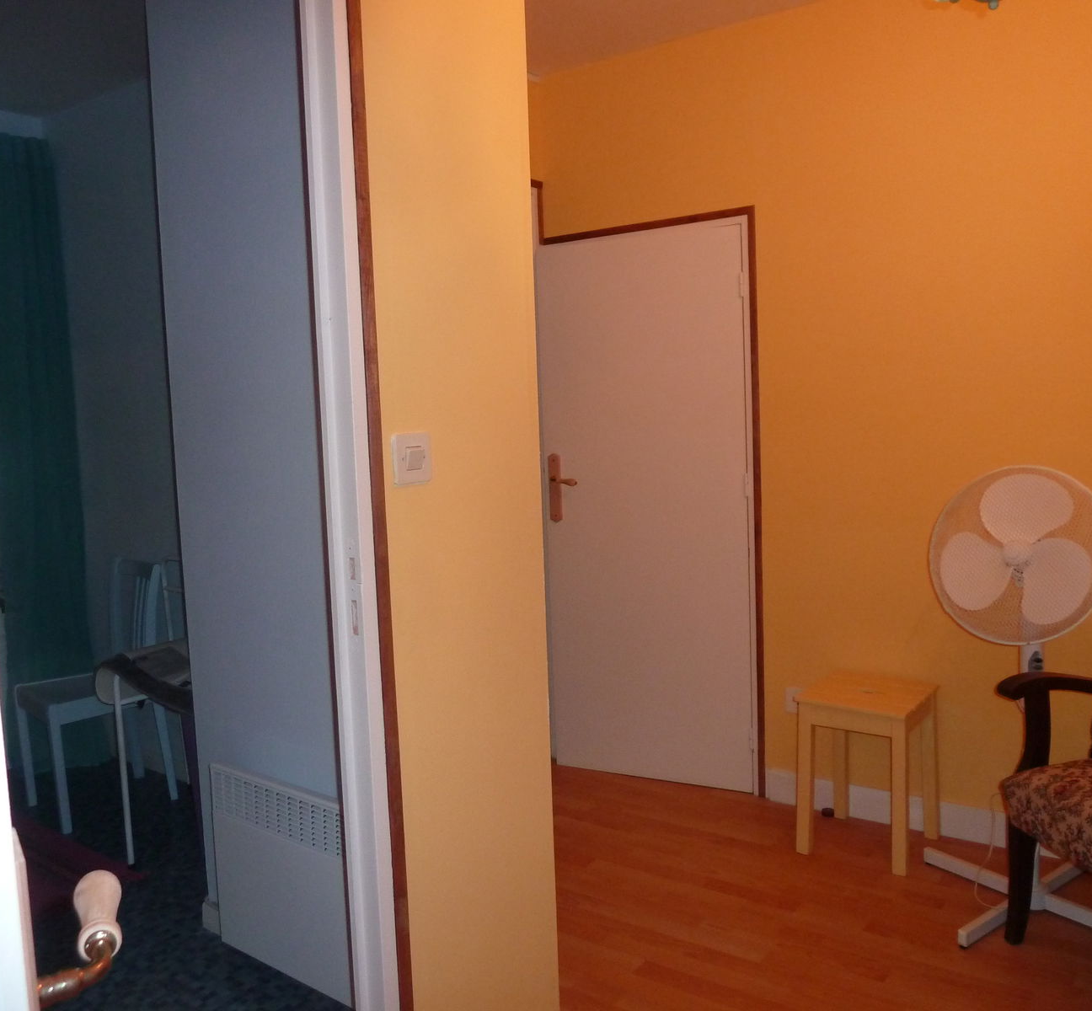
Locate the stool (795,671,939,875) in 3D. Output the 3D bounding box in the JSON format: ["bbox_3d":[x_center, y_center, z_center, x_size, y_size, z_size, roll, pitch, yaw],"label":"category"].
[{"bbox_3d":[0.962,0.781,2.894,0.322,0.466,0.328,2,6,38],"label":"stool"}]

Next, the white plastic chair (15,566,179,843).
[{"bbox_3d":[-1.591,0.638,3.426,0.410,0.845,0.385,-7,7,-44],"label":"white plastic chair"}]

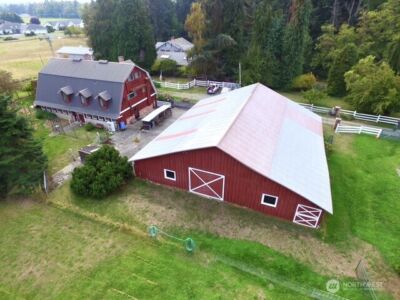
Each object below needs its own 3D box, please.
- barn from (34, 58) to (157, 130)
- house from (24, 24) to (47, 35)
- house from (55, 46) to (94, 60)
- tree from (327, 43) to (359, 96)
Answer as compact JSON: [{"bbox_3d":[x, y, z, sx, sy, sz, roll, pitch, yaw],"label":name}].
[{"bbox_3d":[-17.510,-10.421,38.459,16.600,8.500,10.800,11,33,18],"label":"barn"},{"bbox_3d":[-119.459,-88.331,168.555,13.000,5.600,9.600,-8,33,-13],"label":"house"},{"bbox_3d":[-40.083,-32.737,78.784,13.000,4.400,7.500,7,32,11],"label":"house"},{"bbox_3d":[26.800,-14.891,44.006,4.000,10.000,4.000,0,32,0],"label":"tree"}]

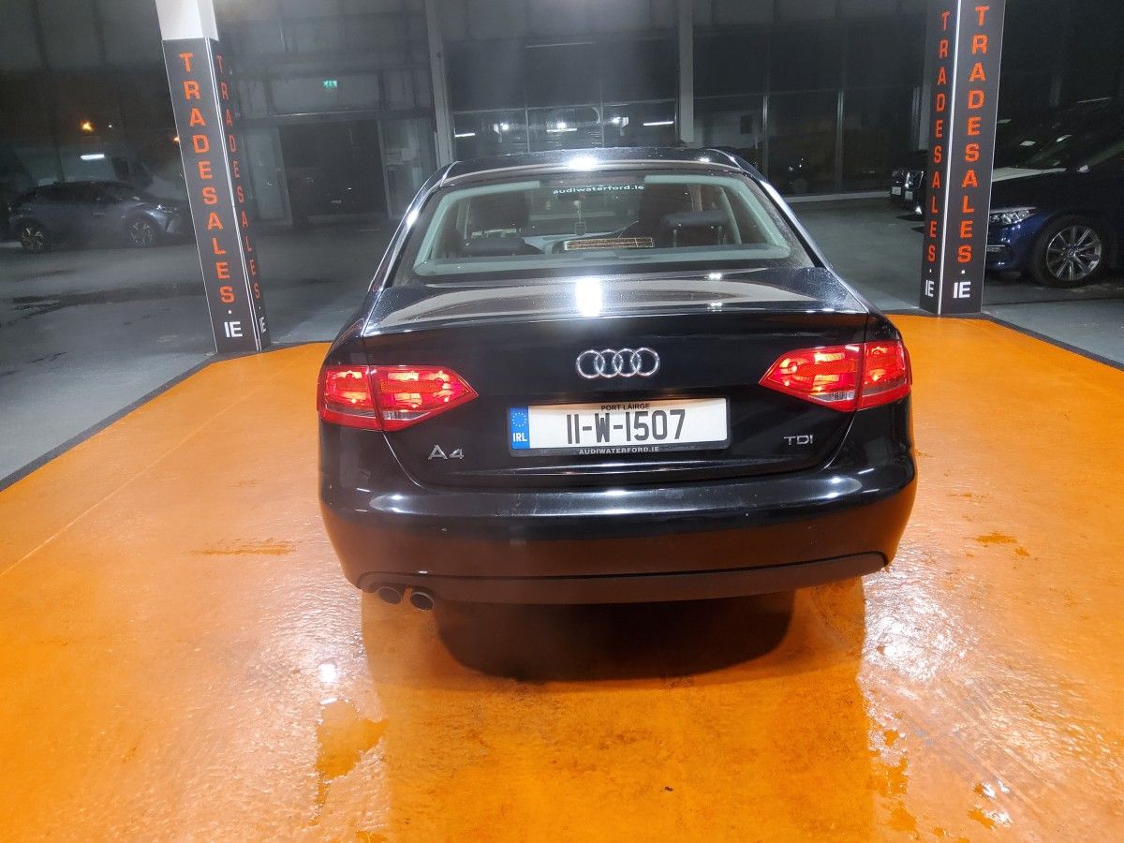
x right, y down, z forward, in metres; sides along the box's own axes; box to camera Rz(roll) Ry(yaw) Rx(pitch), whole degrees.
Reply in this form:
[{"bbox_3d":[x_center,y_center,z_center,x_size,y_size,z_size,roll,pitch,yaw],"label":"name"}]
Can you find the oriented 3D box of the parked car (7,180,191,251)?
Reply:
[{"bbox_3d":[-10.670,-4.850,19.750,4.360,1.550,1.800,-1,17,7],"label":"parked car"}]

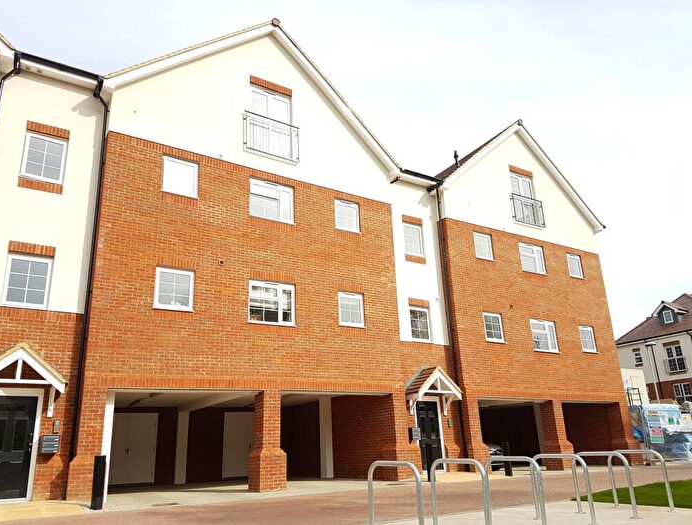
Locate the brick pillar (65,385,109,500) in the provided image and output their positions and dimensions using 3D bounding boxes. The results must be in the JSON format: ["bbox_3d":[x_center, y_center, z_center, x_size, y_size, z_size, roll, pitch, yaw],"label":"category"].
[{"bbox_3d":[-5.288,3.646,10.735,0.600,2.120,0.520,9,-21,-34],"label":"brick pillar"}]

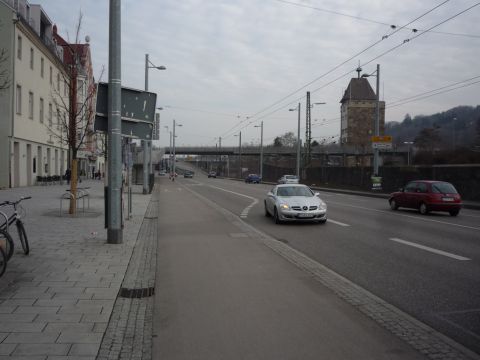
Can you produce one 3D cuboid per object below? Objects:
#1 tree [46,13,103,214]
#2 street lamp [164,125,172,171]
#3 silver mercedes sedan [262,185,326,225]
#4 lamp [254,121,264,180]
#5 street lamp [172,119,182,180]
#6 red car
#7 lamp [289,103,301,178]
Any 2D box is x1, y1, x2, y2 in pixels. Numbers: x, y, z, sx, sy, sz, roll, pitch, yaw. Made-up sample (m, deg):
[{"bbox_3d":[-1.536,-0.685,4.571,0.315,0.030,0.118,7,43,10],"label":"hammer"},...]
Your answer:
[{"bbox_3d":[-6.220,-2.550,16.700,2.150,7.650,2.150,0,1,0],"label":"tree"},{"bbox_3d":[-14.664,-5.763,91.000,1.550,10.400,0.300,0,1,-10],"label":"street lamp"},{"bbox_3d":[1.950,0.830,16.500,1.790,1.300,4.090,0,1,-3],"label":"silver mercedes sedan"},{"bbox_3d":[3.040,-4.561,71.000,1.450,9.400,0.300,0,1,-10],"label":"lamp"},{"bbox_3d":[-9.758,-4.701,70.000,1.400,9.400,0.300,0,1,-10],"label":"street lamp"},{"bbox_3d":[8.340,0.750,20.400,1.620,1.410,3.700,0,1,-10],"label":"red car"},{"bbox_3d":[6.347,-4.122,51.300,1.400,9.400,0.300,0,1,-10],"label":"lamp"}]

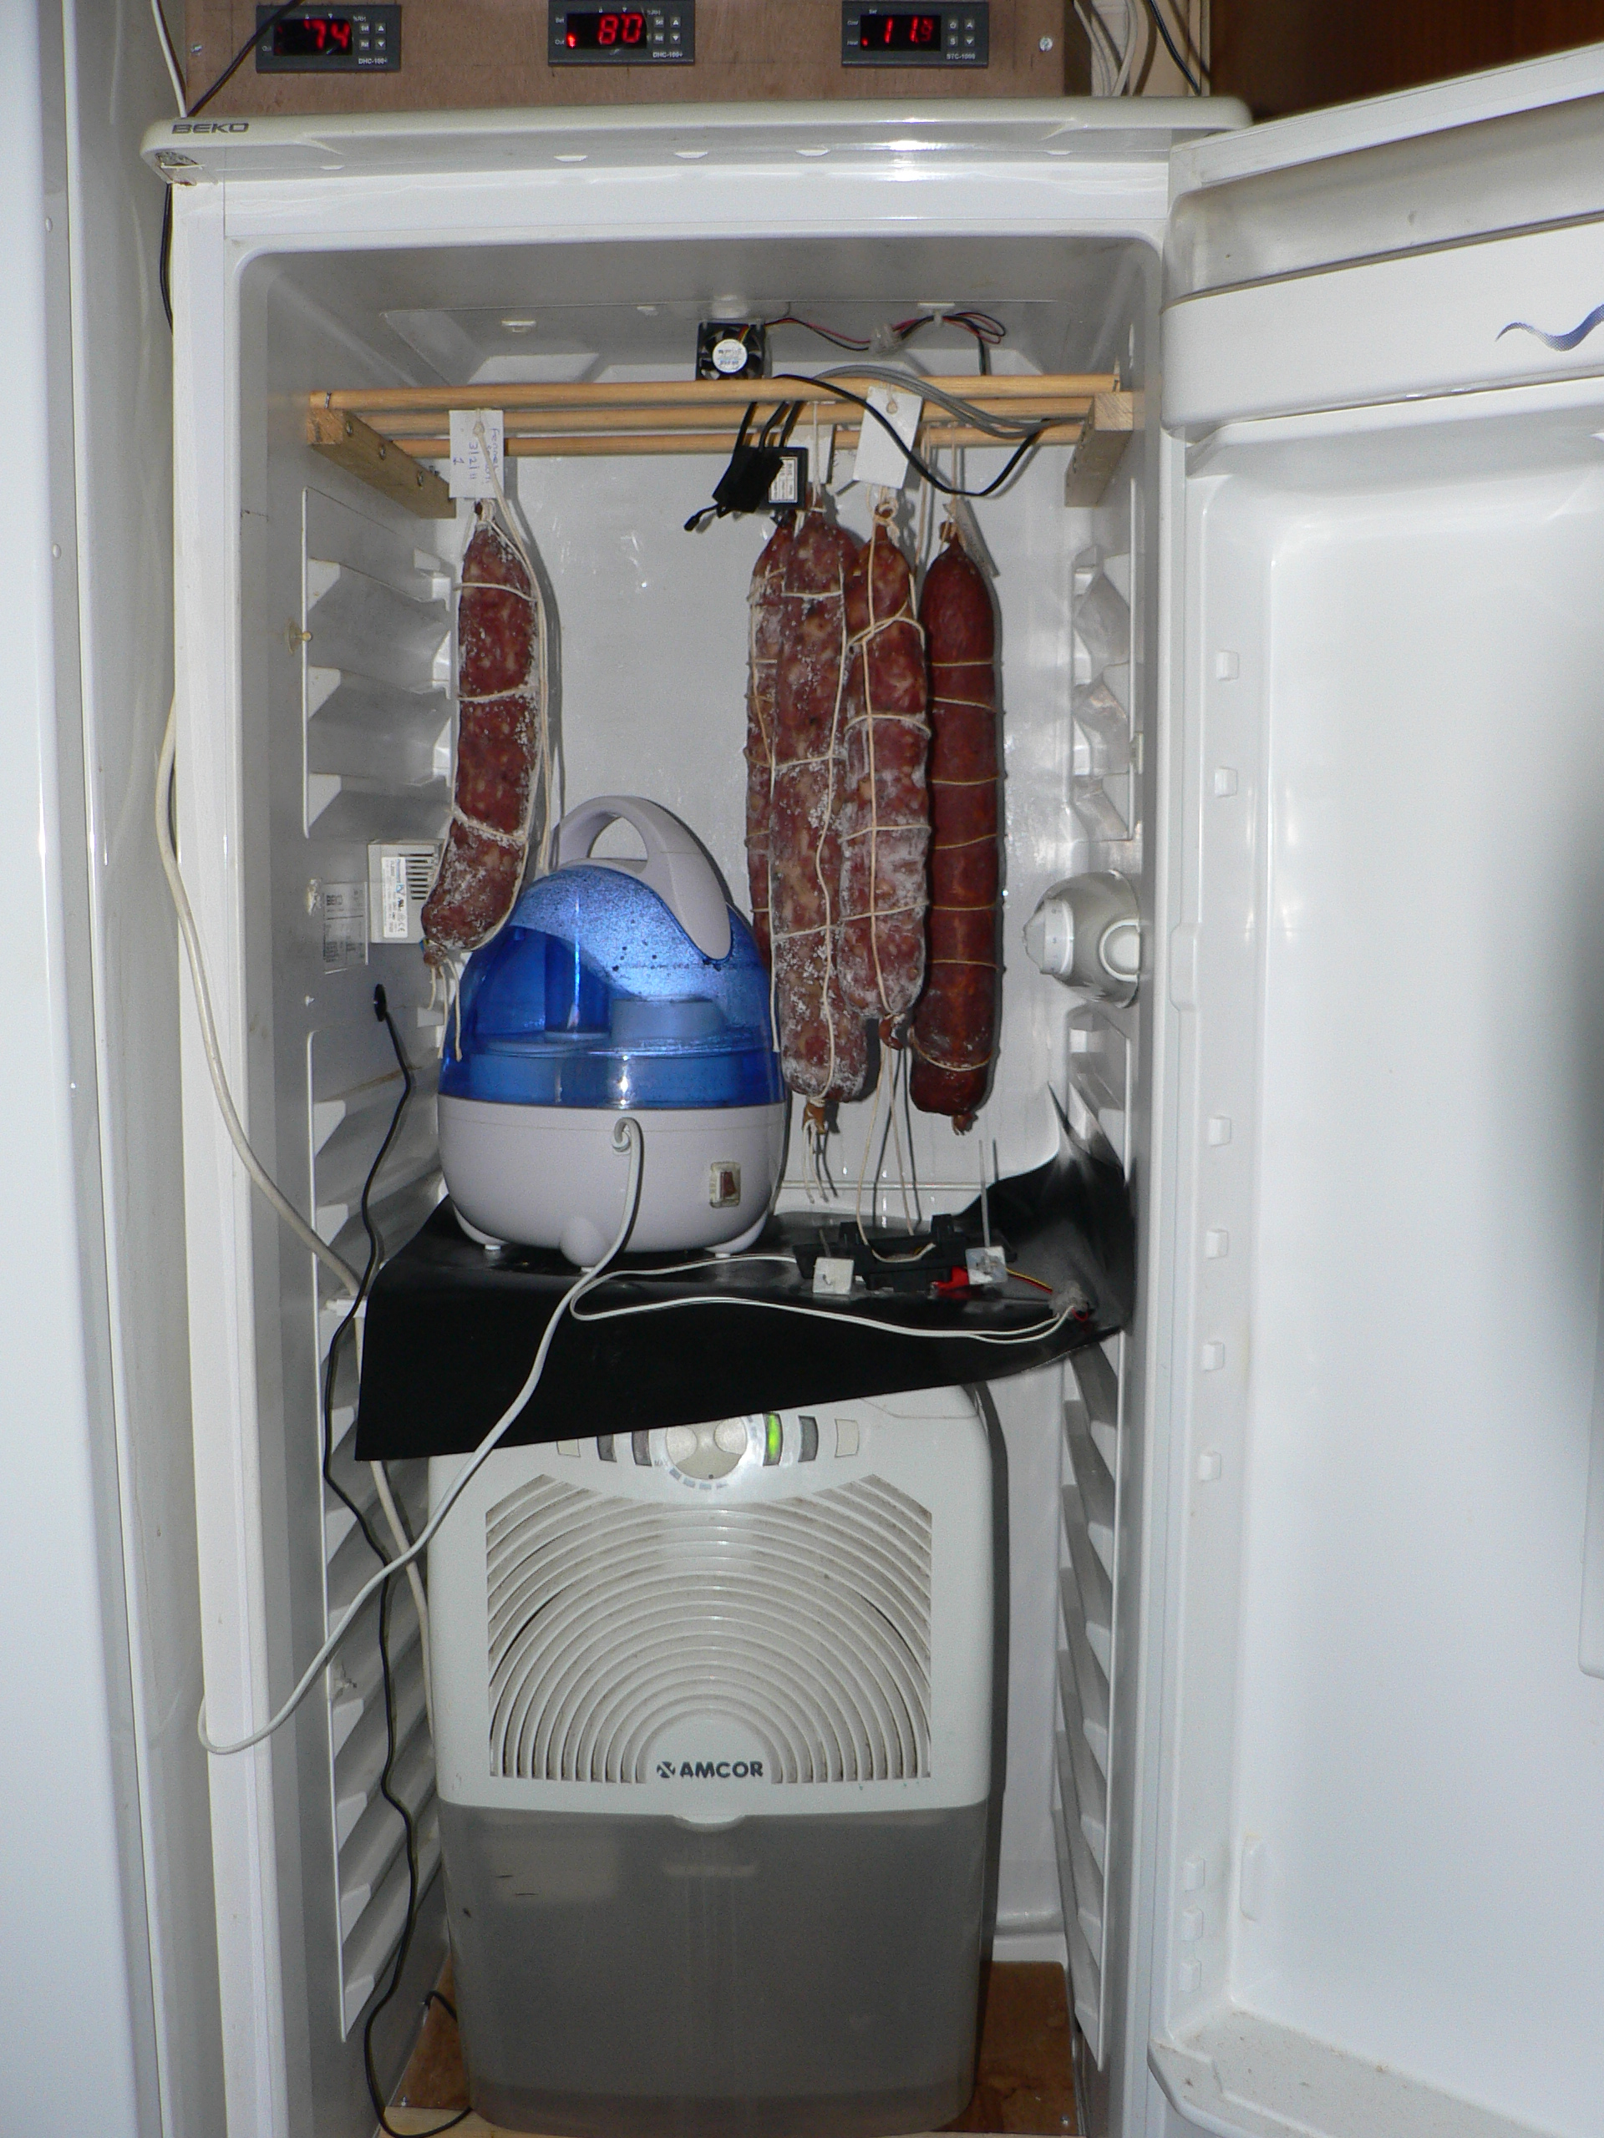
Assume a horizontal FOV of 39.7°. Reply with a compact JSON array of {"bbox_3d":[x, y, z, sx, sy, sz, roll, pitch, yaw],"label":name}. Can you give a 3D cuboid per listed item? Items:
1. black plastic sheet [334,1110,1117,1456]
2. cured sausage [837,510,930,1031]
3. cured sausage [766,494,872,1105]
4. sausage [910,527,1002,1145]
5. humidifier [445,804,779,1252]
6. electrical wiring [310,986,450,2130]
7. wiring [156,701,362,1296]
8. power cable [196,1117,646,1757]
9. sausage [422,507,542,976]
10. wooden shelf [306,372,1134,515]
[{"bbox_3d":[-0.032,0.127,1.444,0.459,0.177,0.365,0,6,4],"label":"black plastic sheet"},{"bbox_3d":[0.046,-0.169,1.274,0.053,0.298,0.050,0,6,4],"label":"cured sausage"},{"bbox_3d":[0.011,-0.155,1.346,0.061,0.365,0.058,0,6,4],"label":"cured sausage"},{"bbox_3d":[0.099,-0.153,1.440,0.057,0.389,0.054,0,6,4],"label":"sausage"},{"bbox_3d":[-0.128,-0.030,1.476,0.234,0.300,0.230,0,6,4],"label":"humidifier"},{"bbox_3d":[-0.260,0.328,1.416,0.047,0.755,0.170,0,6,4],"label":"electrical wiring"},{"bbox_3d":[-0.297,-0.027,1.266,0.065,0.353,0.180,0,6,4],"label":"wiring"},{"bbox_3d":[-0.217,0.204,1.290,0.221,0.337,0.200,0,6,4],"label":"power cable"},{"bbox_3d":[-0.184,-0.185,1.269,0.072,0.265,0.052,0,6,4],"label":"sausage"},{"bbox_3d":[-0.038,-0.382,1.377,0.459,0.031,0.298,0,6,4],"label":"wooden shelf"}]

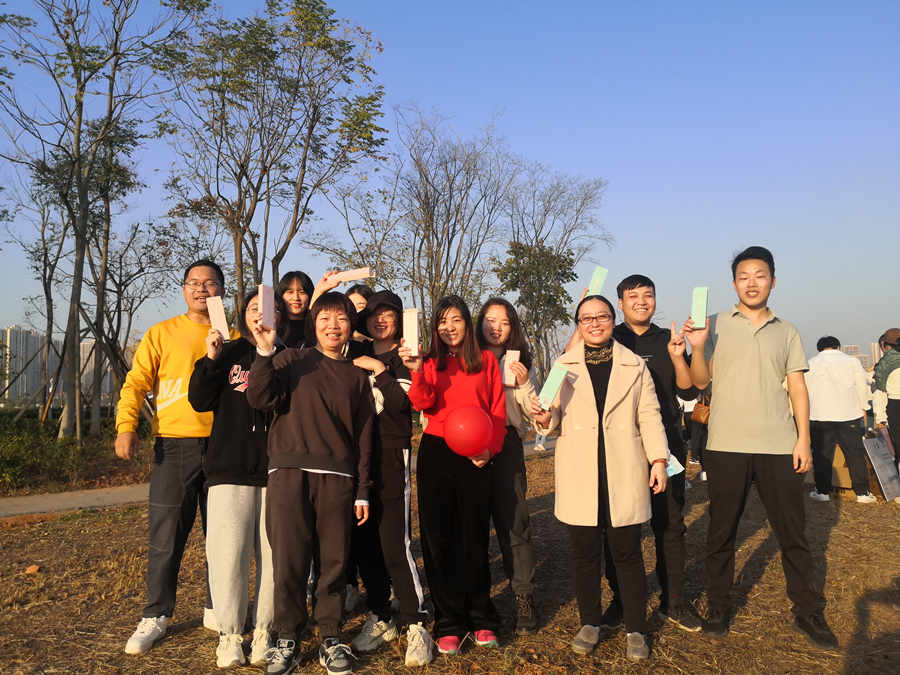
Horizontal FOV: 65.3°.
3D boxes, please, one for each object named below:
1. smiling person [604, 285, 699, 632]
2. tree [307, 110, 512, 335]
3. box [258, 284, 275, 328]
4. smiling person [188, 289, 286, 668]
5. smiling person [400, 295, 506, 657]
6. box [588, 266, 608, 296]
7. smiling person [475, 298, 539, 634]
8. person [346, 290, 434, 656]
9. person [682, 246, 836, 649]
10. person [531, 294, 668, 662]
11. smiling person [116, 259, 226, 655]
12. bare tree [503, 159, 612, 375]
[{"bbox_3d":[0.924,0.543,3.572,0.639,1.728,0.500,-1,-5,8],"label":"smiling person"},{"bbox_3d":[-0.951,-1.552,17.216,5.240,8.416,4.500,0,-5,0],"label":"tree"},{"bbox_3d":[-0.751,-0.127,2.880,0.064,0.190,0.042,3,-7,-38],"label":"box"},{"bbox_3d":[-0.913,0.569,3.045,0.441,1.579,0.420,1,-5,-8],"label":"smiling person"},{"bbox_3d":[0.021,0.590,3.257,0.465,1.576,0.400,0,-5,0],"label":"smiling person"},{"bbox_3d":[0.731,-0.255,3.480,0.064,0.190,0.040,17,-13,7],"label":"box"},{"bbox_3d":[0.260,0.602,3.503,0.427,1.597,0.380,0,-5,5],"label":"smiling person"},{"bbox_3d":[-0.290,0.574,3.154,0.445,1.588,0.450,0,-5,5],"label":"person"},{"bbox_3d":[1.455,0.474,3.323,0.630,1.819,0.500,-1,-5,10],"label":"person"},{"bbox_3d":[0.680,0.589,3.191,0.577,1.566,0.450,-1,-5,8],"label":"person"},{"bbox_3d":[-1.300,0.503,3.348,0.522,1.766,0.500,0,-5,0],"label":"smiling person"},{"bbox_3d":[3.205,-1.156,21.197,3.369,8.361,3.200,0,-5,0],"label":"bare tree"}]

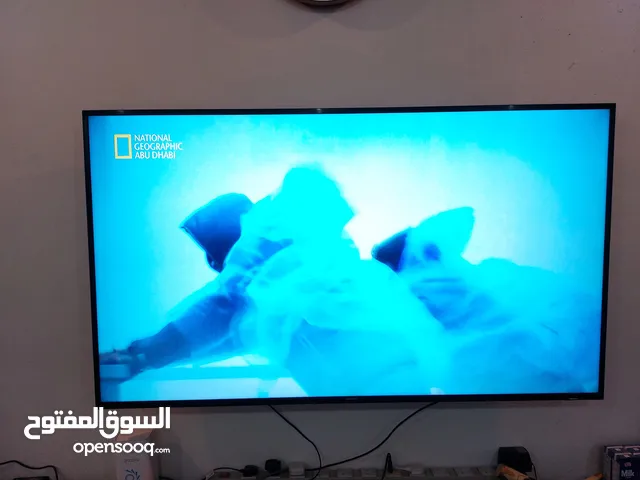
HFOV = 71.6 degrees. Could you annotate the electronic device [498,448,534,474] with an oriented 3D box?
[{"bbox_3d":[0.550,0.618,1.250,0.074,0.051,0.047,-1,5,0],"label":"electronic device"}]

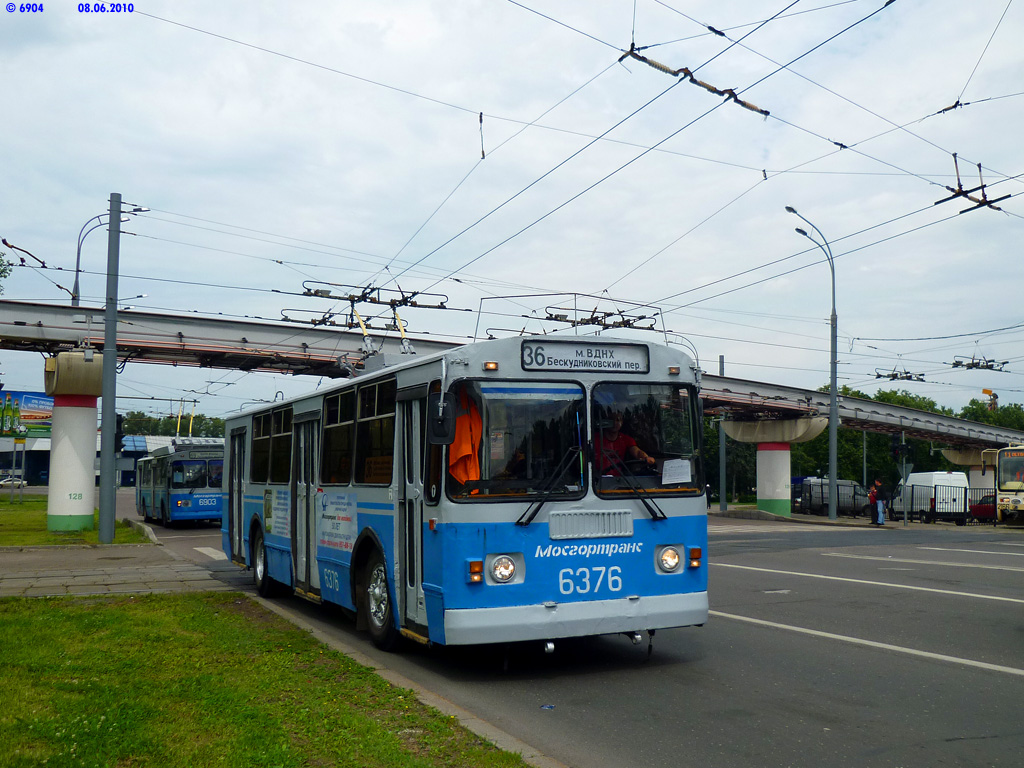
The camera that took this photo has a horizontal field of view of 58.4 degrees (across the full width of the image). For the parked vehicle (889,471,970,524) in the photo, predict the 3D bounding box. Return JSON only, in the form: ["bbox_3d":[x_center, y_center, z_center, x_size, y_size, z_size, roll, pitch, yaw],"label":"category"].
[{"bbox_3d":[20.594,5.716,46.192,1.970,2.500,4.900,1,-6,-9],"label":"parked vehicle"}]

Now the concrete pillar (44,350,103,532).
[{"bbox_3d":[-14.190,1.976,29.786,1.550,5.450,4.500,4,-7,-32],"label":"concrete pillar"}]

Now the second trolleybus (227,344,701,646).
[{"bbox_3d":[-1.908,1.589,13.331,2.530,3.150,11.950,3,-7,-26],"label":"second trolleybus"}]

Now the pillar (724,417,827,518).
[{"bbox_3d":[12.998,4.188,45.752,1.500,4.850,5.000,4,-7,-32],"label":"pillar"}]

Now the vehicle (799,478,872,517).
[{"bbox_3d":[19.113,6.521,52.883,4.800,2.050,1.920,1,-6,-8],"label":"vehicle"}]

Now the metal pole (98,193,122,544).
[{"bbox_3d":[-10.617,-0.506,24.300,0.330,9.320,0.330,3,-7,-32],"label":"metal pole"}]

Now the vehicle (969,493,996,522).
[{"bbox_3d":[24.003,6.232,46.076,1.660,1.440,4.000,1,-6,-9],"label":"vehicle"}]

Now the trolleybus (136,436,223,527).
[{"bbox_3d":[-13.777,4.196,38.726,2.500,3.200,11.900,3,-7,-27],"label":"trolleybus"}]

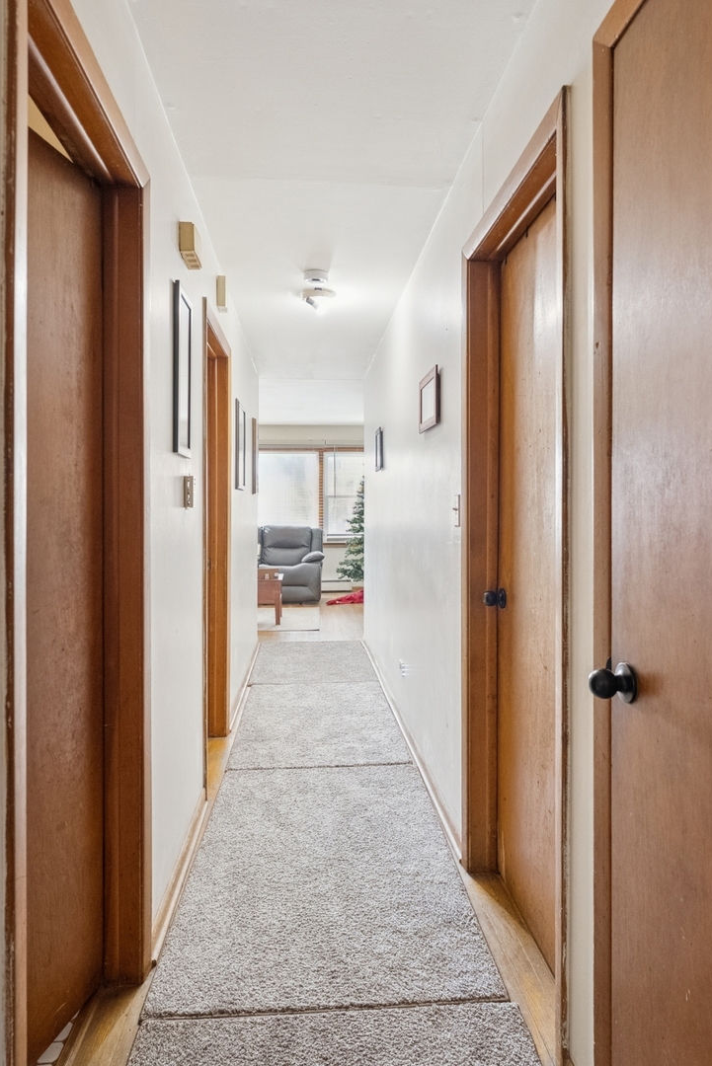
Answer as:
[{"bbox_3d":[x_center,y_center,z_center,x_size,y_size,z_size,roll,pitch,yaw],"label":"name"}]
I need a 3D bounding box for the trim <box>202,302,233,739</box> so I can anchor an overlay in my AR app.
[{"bbox_3d":[-0.714,0.052,3.035,0.120,2.117,0.845,0,1,-5],"label":"trim"}]

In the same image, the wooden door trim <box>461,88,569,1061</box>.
[{"bbox_3d":[0.457,0.099,1.742,0.120,2.117,0.845,0,1,-5],"label":"wooden door trim"}]

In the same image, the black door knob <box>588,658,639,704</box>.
[{"bbox_3d":[0.437,0.257,1.068,0.066,0.070,0.068,0,1,-5],"label":"black door knob"}]

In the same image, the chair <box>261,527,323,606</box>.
[{"bbox_3d":[-0.942,0.411,8.500,0.980,1.000,0.950,0,1,2],"label":"chair"}]

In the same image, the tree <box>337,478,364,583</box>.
[{"bbox_3d":[0.195,-0.060,8.450,1.000,1.900,1.000,0,1,-5],"label":"tree"}]

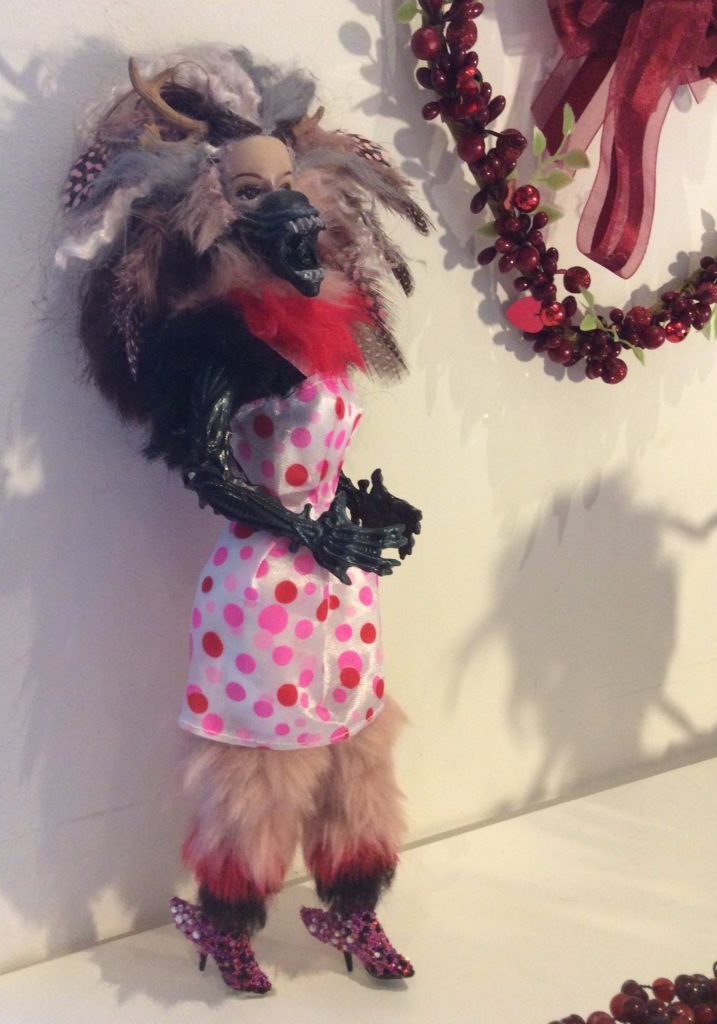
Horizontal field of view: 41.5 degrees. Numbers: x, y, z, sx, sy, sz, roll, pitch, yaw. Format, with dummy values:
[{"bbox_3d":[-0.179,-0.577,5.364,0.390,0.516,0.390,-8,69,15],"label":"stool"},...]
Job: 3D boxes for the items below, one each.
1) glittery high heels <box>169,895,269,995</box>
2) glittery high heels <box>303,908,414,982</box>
[{"bbox_3d":[-0.051,0.155,0.337,0.041,0.026,0.015,8,14,33],"label":"glittery high heels"},{"bbox_3d":[0.000,0.154,0.341,0.041,0.026,0.015,3,12,12],"label":"glittery high heels"}]

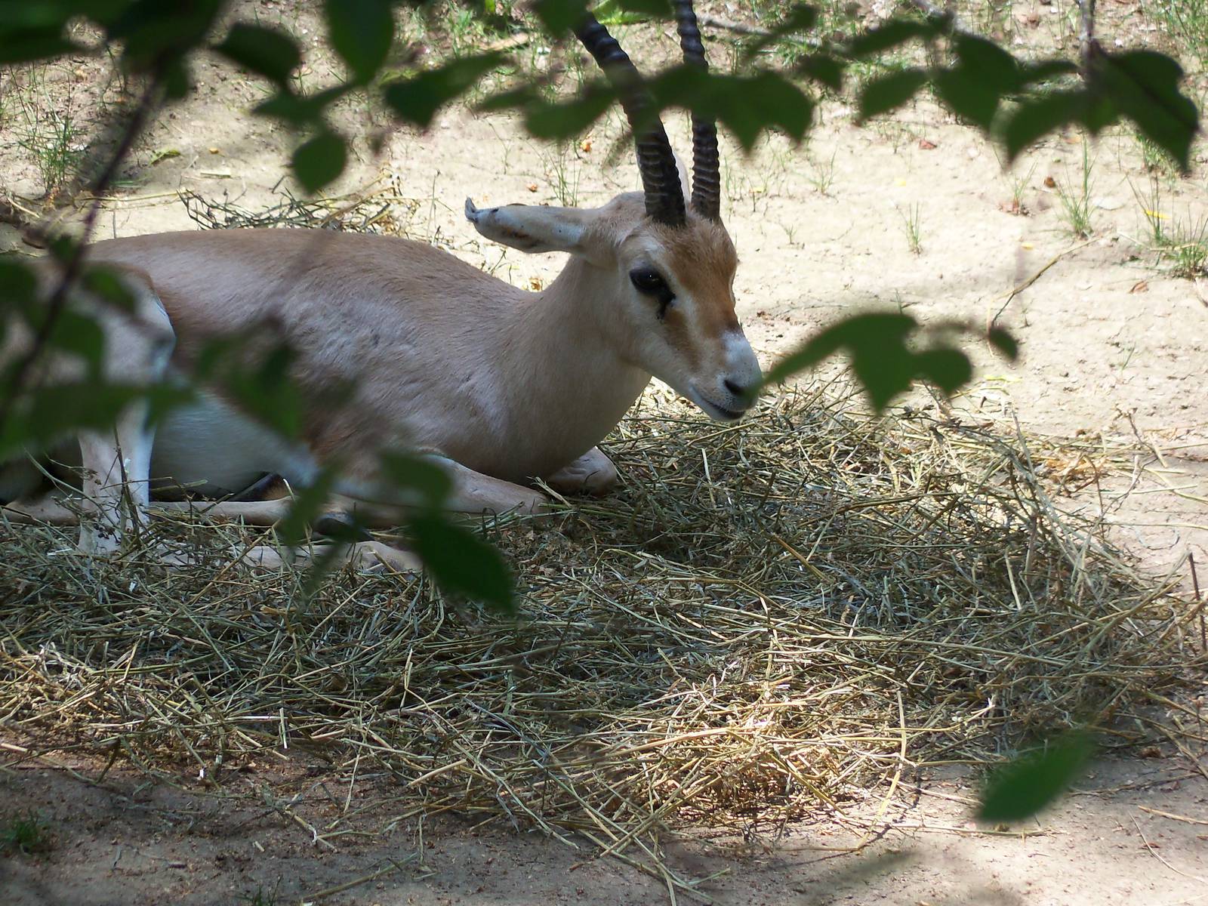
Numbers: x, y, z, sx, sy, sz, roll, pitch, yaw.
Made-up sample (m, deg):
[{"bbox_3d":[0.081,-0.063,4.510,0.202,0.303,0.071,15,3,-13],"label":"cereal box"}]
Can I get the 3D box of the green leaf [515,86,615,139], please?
[{"bbox_3d":[-0.021,-0.181,6.500,0.054,0.028,0.035,0,14,0],"label":"green leaf"}]

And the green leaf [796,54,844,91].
[{"bbox_3d":[0.117,-0.206,6.600,0.026,0.020,0.028,0,14,0],"label":"green leaf"}]

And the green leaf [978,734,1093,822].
[{"bbox_3d":[0.198,0.149,5.600,0.062,0.028,0.035,-34,12,0],"label":"green leaf"}]

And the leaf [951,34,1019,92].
[{"bbox_3d":[0.203,-0.207,6.500,0.036,0.031,0.035,0,14,0],"label":"leaf"}]

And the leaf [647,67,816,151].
[{"bbox_3d":[0.068,-0.183,6.500,0.088,0.044,0.045,0,14,0],"label":"leaf"}]

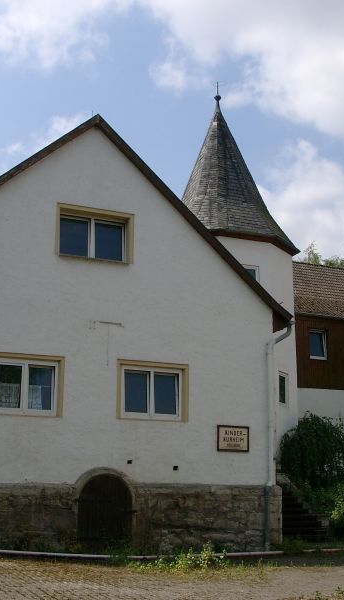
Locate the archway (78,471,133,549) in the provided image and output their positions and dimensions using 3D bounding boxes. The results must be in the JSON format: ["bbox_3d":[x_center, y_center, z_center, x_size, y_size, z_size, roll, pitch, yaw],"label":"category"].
[{"bbox_3d":[-1.511,4.661,17.372,1.350,1.700,0.350,6,-14,-23],"label":"archway"}]

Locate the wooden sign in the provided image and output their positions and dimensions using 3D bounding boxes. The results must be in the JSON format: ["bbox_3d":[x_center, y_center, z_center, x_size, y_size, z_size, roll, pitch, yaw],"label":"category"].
[{"bbox_3d":[1.438,3.211,18.131,0.825,0.585,0.050,6,-14,-24],"label":"wooden sign"}]

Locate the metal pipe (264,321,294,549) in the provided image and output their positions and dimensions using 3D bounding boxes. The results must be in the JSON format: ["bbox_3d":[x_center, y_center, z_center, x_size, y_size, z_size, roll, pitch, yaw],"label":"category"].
[{"bbox_3d":[2.680,3.181,19.338,0.900,5.600,0.250,6,-14,-23],"label":"metal pipe"}]

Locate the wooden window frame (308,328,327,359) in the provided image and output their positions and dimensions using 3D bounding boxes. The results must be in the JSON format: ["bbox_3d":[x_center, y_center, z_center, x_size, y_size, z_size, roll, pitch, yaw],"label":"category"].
[{"bbox_3d":[5.050,1.562,27.287,0.710,1.040,0.130,6,-14,-23],"label":"wooden window frame"}]

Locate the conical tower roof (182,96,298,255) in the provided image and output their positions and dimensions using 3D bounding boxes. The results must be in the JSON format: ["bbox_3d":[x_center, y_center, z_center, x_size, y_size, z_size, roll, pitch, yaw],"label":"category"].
[{"bbox_3d":[1.528,-4.068,25.560,4.591,5.467,4.591,6,-14,-24],"label":"conical tower roof"}]

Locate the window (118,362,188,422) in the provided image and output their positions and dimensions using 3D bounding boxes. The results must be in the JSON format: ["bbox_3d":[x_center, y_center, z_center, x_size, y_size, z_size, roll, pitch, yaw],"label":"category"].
[{"bbox_3d":[-0.427,2.049,17.595,1.734,1.299,0.170,6,-14,-24],"label":"window"}]

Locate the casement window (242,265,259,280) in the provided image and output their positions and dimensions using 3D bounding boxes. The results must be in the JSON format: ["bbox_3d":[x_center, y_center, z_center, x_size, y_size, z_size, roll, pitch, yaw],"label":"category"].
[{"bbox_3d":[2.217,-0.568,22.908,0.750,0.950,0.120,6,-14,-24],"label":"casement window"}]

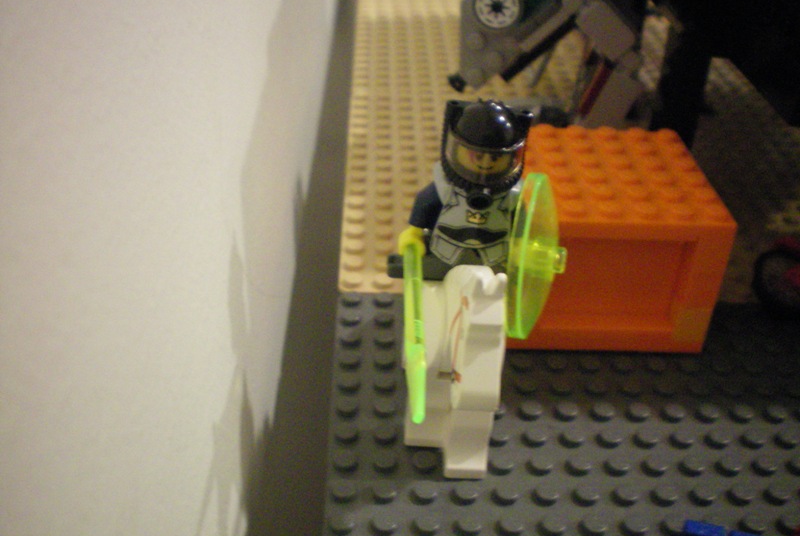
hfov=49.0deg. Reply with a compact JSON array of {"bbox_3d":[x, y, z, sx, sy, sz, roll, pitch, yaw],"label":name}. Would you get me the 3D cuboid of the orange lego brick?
[{"bbox_3d":[0.049,-0.008,0.221,0.048,0.038,0.048,1,34,-1],"label":"orange lego brick"}]

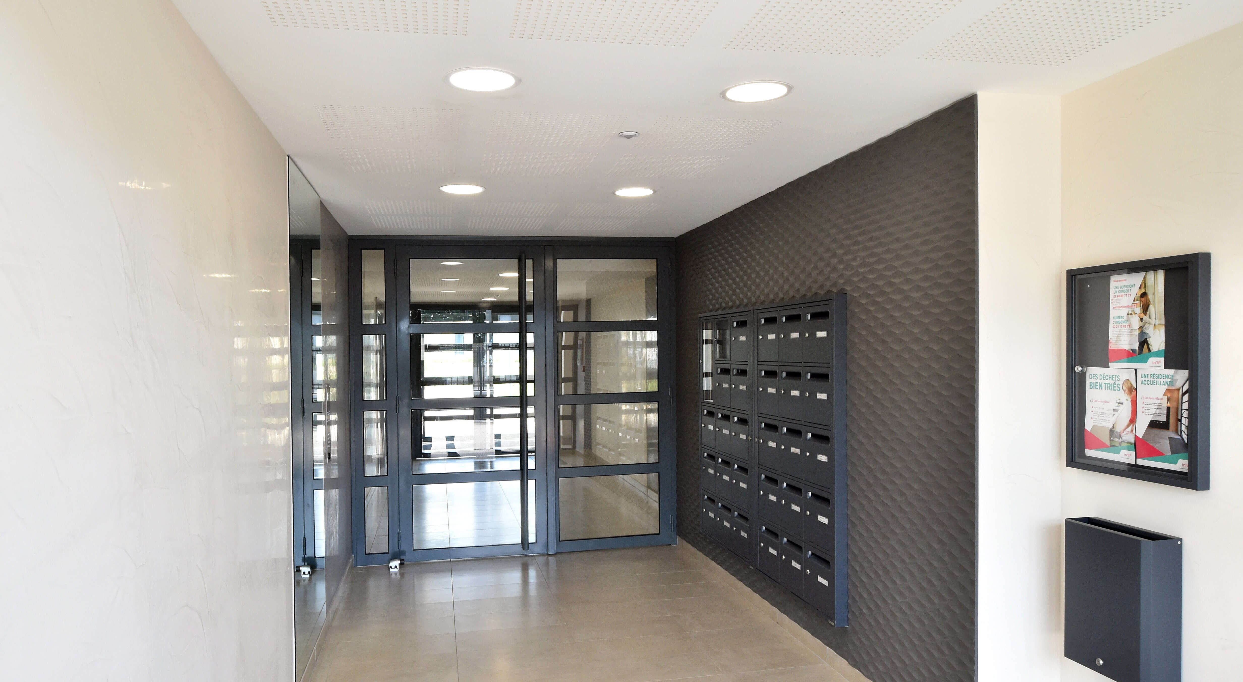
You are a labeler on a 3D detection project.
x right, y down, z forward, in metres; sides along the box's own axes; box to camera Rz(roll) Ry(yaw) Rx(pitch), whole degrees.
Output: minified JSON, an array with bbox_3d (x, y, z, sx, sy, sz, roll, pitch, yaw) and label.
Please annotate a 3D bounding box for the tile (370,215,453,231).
[{"bbox_3d":[-1.377,-0.788,5.498,0.490,0.015,0.490,-1,0,-12],"label":"tile"}]

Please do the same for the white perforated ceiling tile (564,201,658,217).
[{"bbox_3d":[-0.074,-0.812,5.120,0.487,0.013,0.487,-1,0,-12],"label":"white perforated ceiling tile"}]

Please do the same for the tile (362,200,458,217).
[{"bbox_3d":[-1.248,-0.793,4.907,0.490,0.015,0.490,-1,0,-12],"label":"tile"}]

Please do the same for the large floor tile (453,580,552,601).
[{"bbox_3d":[-0.765,1.608,5.297,0.600,0.010,0.300,-1,0,-12],"label":"large floor tile"}]

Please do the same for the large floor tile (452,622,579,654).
[{"bbox_3d":[-0.575,1.599,4.446,0.600,0.010,0.300,-1,0,-12],"label":"large floor tile"}]

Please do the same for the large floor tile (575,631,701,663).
[{"bbox_3d":[0.090,1.597,4.301,0.600,0.015,0.300,-1,0,-12],"label":"large floor tile"}]

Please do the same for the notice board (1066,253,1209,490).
[{"bbox_3d":[1.600,0.090,2.593,0.042,0.674,0.505,-1,0,-12],"label":"notice board"}]

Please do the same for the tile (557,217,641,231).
[{"bbox_3d":[-0.176,-0.806,5.709,0.487,0.013,0.487,-1,0,-12],"label":"tile"}]

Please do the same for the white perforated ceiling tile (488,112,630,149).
[{"bbox_3d":[-0.265,-0.822,3.215,0.490,0.015,0.490,-1,0,-12],"label":"white perforated ceiling tile"}]

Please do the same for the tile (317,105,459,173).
[{"bbox_3d":[-0.928,-0.815,3.430,0.487,0.013,1.090,-1,0,-12],"label":"tile"}]

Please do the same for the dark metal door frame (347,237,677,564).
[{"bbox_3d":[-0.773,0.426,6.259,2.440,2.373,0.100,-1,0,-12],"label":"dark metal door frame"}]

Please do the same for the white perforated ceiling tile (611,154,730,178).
[{"bbox_3d":[0.212,-0.828,3.912,0.490,0.015,0.490,-1,0,-12],"label":"white perforated ceiling tile"}]

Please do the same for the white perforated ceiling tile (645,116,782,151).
[{"bbox_3d":[0.326,-0.832,3.323,0.487,0.013,0.487,-1,0,-12],"label":"white perforated ceiling tile"}]

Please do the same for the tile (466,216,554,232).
[{"bbox_3d":[-0.781,-0.799,5.615,0.490,0.015,0.490,-1,0,-12],"label":"tile"}]

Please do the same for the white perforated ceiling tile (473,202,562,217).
[{"bbox_3d":[-0.664,-0.805,5.051,0.487,0.013,0.487,-1,0,-12],"label":"white perforated ceiling tile"}]

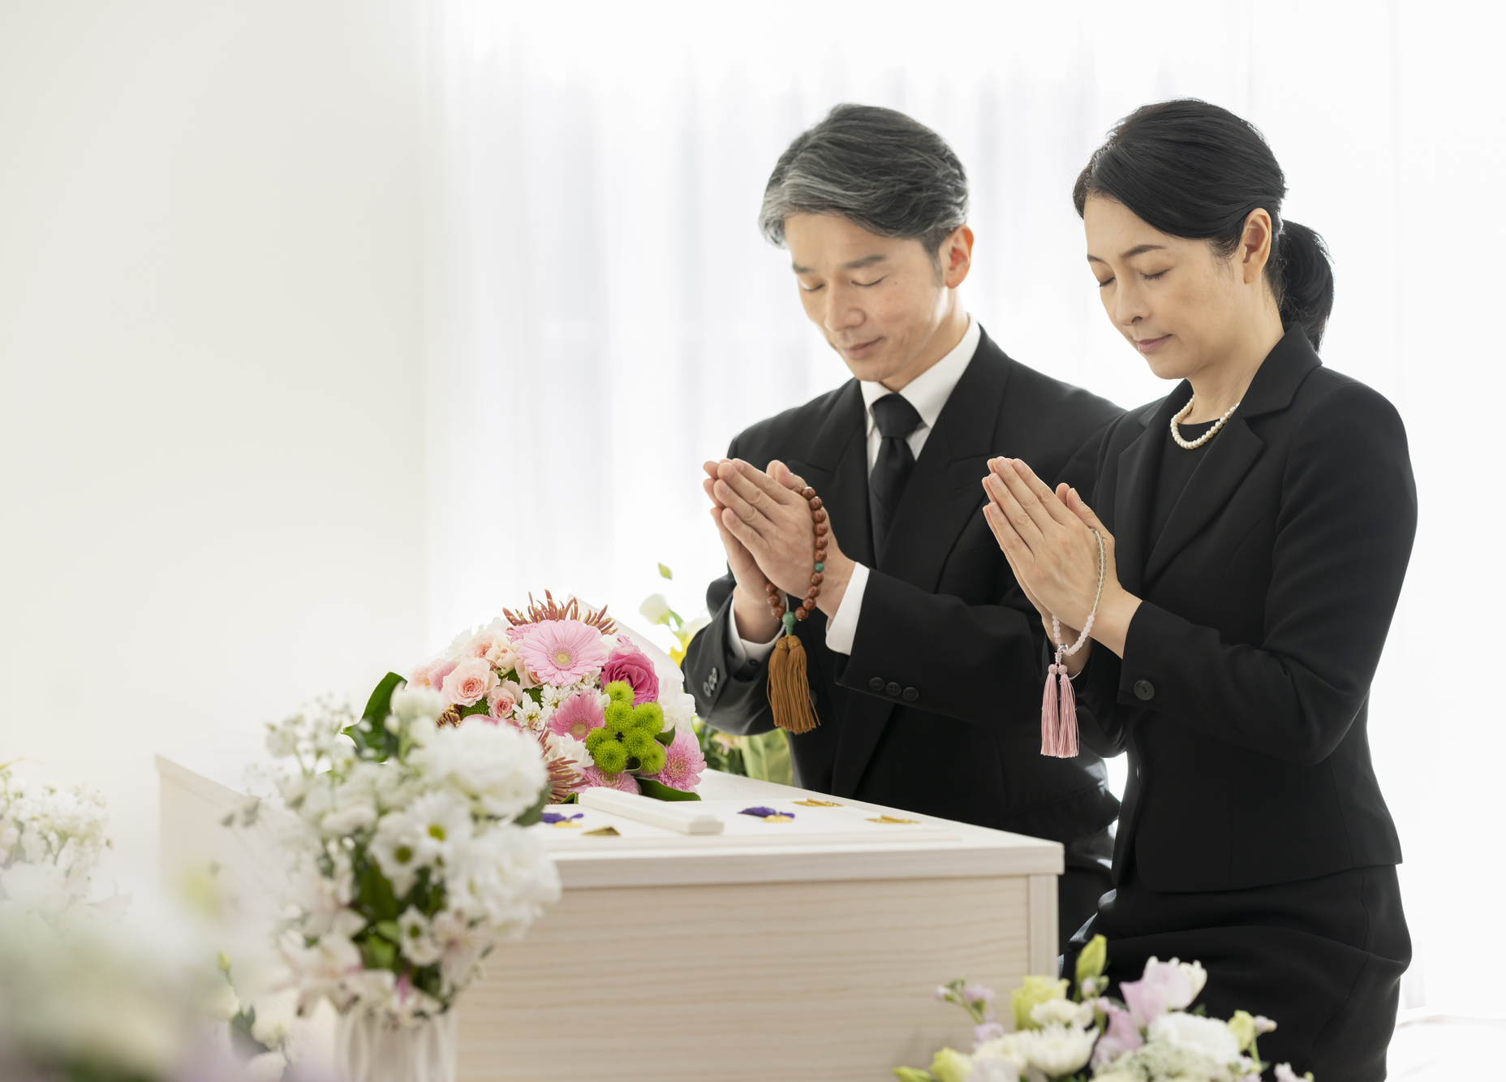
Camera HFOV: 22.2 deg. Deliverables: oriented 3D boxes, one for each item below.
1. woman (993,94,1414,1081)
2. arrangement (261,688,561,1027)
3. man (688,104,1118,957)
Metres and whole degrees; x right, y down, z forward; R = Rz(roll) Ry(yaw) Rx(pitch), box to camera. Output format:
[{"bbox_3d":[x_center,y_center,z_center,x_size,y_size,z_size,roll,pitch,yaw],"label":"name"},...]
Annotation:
[{"bbox_3d":[0.422,0.175,3.360,0.520,1.120,0.420,0,0,-27],"label":"woman"},{"bbox_3d":[-0.219,0.204,2.470,0.195,0.220,0.190,-1,0,0],"label":"arrangement"},{"bbox_3d":[0.178,0.157,3.790,0.560,1.170,0.480,0,0,-33],"label":"man"}]

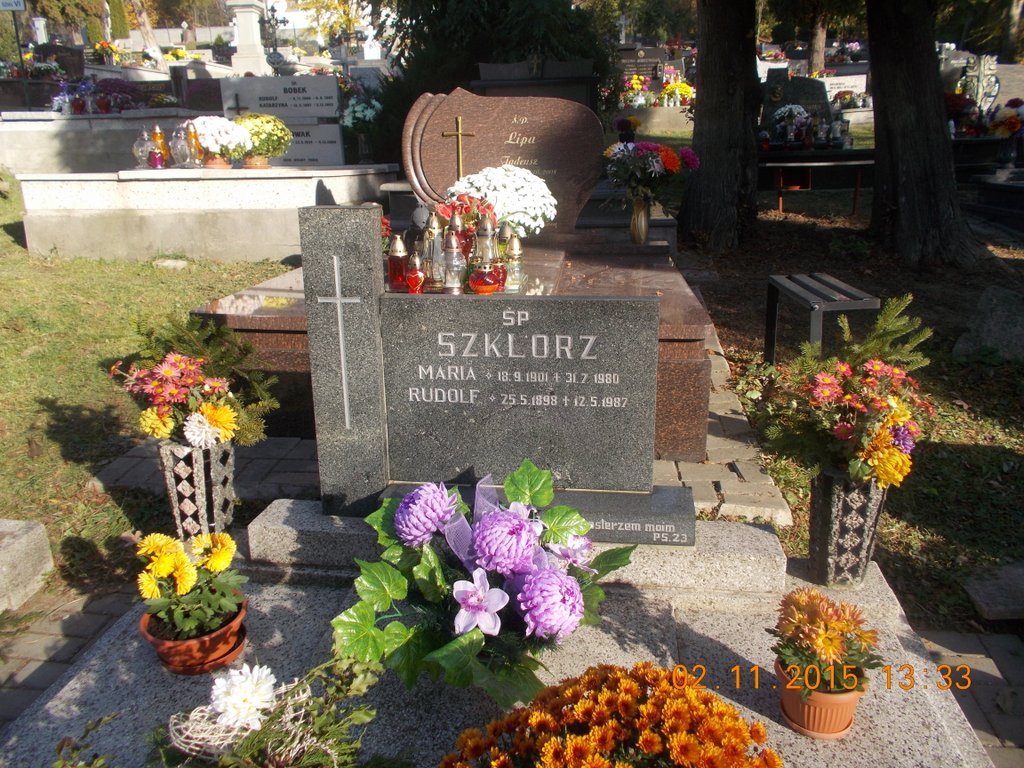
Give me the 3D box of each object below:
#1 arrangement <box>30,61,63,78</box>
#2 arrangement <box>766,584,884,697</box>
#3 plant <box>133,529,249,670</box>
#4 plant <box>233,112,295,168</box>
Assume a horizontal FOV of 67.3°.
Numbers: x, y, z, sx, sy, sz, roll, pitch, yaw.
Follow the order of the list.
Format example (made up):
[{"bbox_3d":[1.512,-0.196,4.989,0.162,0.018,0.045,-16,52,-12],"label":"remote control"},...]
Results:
[{"bbox_3d":[-6.764,-4.580,11.200,0.450,0.250,0.380,1,14,7],"label":"arrangement"},{"bbox_3d":[0.555,0.453,1.370,0.190,0.165,0.180,1,15,9],"label":"arrangement"},{"bbox_3d":[-0.657,0.444,1.585,0.215,0.260,0.210,1,15,9],"label":"plant"},{"bbox_3d":[-1.874,-1.833,5.800,0.460,0.410,0.450,1,15,7],"label":"plant"}]

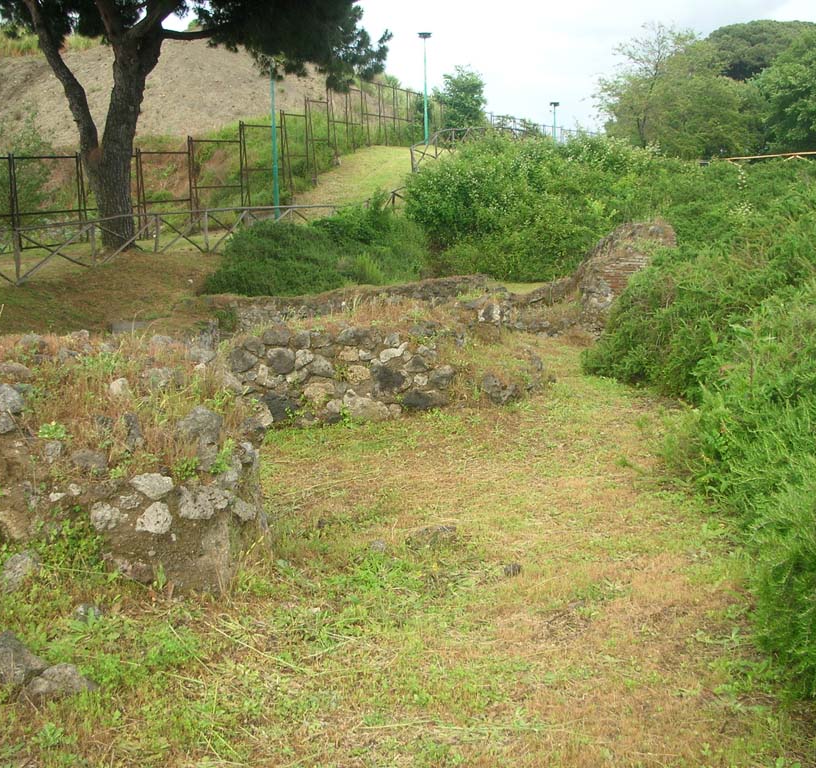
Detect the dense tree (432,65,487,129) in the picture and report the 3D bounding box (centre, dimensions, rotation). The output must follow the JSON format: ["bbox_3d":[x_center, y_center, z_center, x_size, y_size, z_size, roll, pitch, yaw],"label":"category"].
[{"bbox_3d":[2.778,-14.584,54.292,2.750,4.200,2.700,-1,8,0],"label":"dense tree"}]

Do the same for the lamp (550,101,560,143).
[{"bbox_3d":[10.284,-17.135,72.348,0.650,5.000,0.600,-1,8,0],"label":"lamp"}]

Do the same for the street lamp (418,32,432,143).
[{"bbox_3d":[0.819,-13.480,47.348,0.630,5.000,0.600,-1,8,0],"label":"street lamp"}]

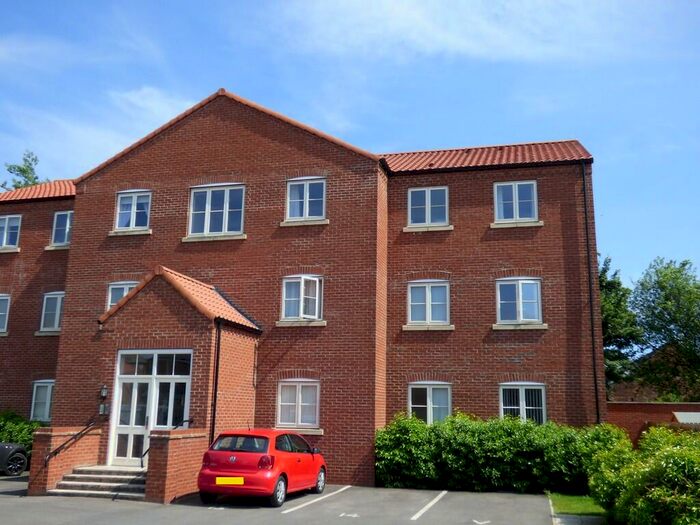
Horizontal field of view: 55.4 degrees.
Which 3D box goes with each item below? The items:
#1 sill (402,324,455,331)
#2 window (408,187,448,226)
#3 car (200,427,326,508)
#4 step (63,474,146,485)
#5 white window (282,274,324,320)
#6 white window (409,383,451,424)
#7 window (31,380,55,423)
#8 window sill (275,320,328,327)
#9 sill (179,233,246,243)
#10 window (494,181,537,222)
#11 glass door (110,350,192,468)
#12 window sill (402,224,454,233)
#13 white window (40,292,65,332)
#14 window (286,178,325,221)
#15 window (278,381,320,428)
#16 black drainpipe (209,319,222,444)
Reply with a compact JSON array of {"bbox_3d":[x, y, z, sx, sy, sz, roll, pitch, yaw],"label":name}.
[{"bbox_3d":[2.141,1.779,18.158,1.415,0.150,0.160,-2,-13,15],"label":"sill"},{"bbox_3d":[2.236,-1.561,18.940,1.150,1.150,0.120,-2,-13,15],"label":"window"},{"bbox_3d":[-1.759,4.376,14.624,1.710,1.460,3.970,-2,-13,16],"label":"car"},{"bbox_3d":[-4.925,4.582,13.927,2.240,0.135,0.280,-2,-13,14],"label":"step"},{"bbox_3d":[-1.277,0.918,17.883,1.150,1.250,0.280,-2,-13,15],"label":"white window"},{"bbox_3d":[2.115,3.846,17.751,1.138,1.147,0.100,-2,-13,15],"label":"white window"},{"bbox_3d":[-9.387,4.327,20.868,1.150,1.250,0.120,-2,-13,15],"label":"window"},{"bbox_3d":[-1.303,1.628,17.788,1.415,0.150,0.160,-2,-13,15],"label":"window sill"},{"bbox_3d":[-3.842,-0.652,18.974,1.950,0.140,0.170,-2,-13,15],"label":"sill"},{"bbox_3d":[4.556,-1.643,18.314,1.150,1.150,0.120,-2,-13,15],"label":"window"},{"bbox_3d":[-4.611,3.350,15.452,1.966,2.655,0.100,-2,-13,15],"label":"glass door"},{"bbox_3d":[2.218,-0.915,18.774,1.398,0.140,0.160,-2,-13,14],"label":"window sill"},{"bbox_3d":[-9.336,1.581,21.460,1.150,1.250,0.120,-2,-13,15],"label":"white window"},{"bbox_3d":[-1.222,-1.732,18.592,1.138,1.147,0.100,-2,-13,15],"label":"window"},{"bbox_3d":[-1.330,3.695,17.381,1.138,1.147,0.100,-2,-13,15],"label":"window"},{"bbox_3d":[-3.091,3.229,15.234,0.090,3.800,0.090,-2,-13,15],"label":"black drainpipe"}]

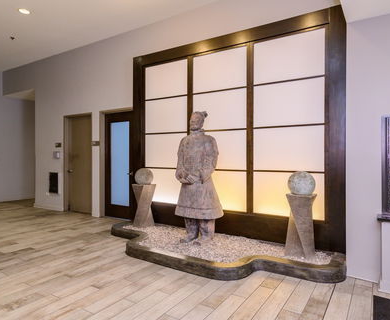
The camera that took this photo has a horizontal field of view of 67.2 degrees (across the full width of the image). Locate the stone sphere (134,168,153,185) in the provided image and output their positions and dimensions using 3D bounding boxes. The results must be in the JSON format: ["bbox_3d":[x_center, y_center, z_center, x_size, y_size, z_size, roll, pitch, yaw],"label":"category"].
[{"bbox_3d":[-0.825,0.264,4.727,0.300,0.300,0.300,0,0,0],"label":"stone sphere"}]

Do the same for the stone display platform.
[{"bbox_3d":[0.011,1.128,3.791,3.440,0.135,1.270,0,0,33],"label":"stone display platform"}]

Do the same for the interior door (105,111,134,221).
[{"bbox_3d":[-1.491,0.117,5.916,0.920,2.130,0.070,0,0,33],"label":"interior door"}]

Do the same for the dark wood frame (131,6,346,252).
[{"bbox_3d":[0.395,-0.328,4.367,3.440,2.960,0.200,0,0,33],"label":"dark wood frame"}]

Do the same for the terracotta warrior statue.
[{"bbox_3d":[0.061,0.210,3.871,0.660,1.750,0.550,0,0,33],"label":"terracotta warrior statue"}]

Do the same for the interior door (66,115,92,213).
[{"bbox_3d":[-2.527,0.118,6.488,0.950,2.120,0.080,0,0,33],"label":"interior door"}]

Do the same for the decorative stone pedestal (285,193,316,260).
[{"bbox_3d":[1.206,0.748,3.340,0.285,0.670,0.285,0,0,33],"label":"decorative stone pedestal"}]

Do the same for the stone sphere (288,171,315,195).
[{"bbox_3d":[1.206,0.273,3.337,0.300,0.300,0.300,0,0,33],"label":"stone sphere"}]

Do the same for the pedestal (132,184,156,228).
[{"bbox_3d":[-0.825,0.739,4.730,0.285,0.670,0.285,0,0,33],"label":"pedestal"}]

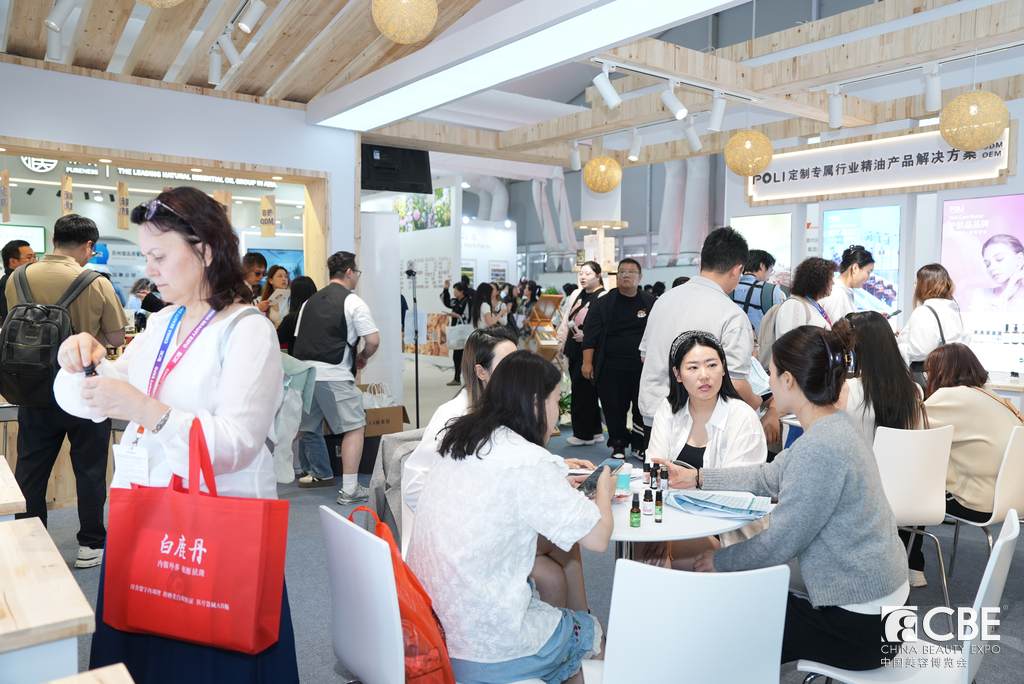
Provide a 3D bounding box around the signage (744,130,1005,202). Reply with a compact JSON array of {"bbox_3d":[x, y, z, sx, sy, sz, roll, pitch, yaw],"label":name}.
[{"bbox_3d":[2.575,-1.299,5.684,0.060,0.370,1.940,-3,5,-38],"label":"signage"}]

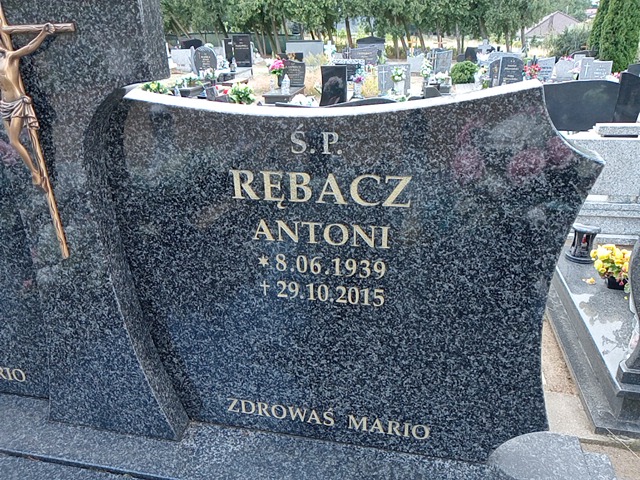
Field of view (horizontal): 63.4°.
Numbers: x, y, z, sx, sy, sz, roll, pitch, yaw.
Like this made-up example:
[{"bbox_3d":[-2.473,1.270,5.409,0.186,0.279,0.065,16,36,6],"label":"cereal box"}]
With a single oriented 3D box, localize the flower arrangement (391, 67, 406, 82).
[{"bbox_3d":[1.539,-3.217,10.080,0.290,0.266,0.270,2,23,10],"label":"flower arrangement"}]

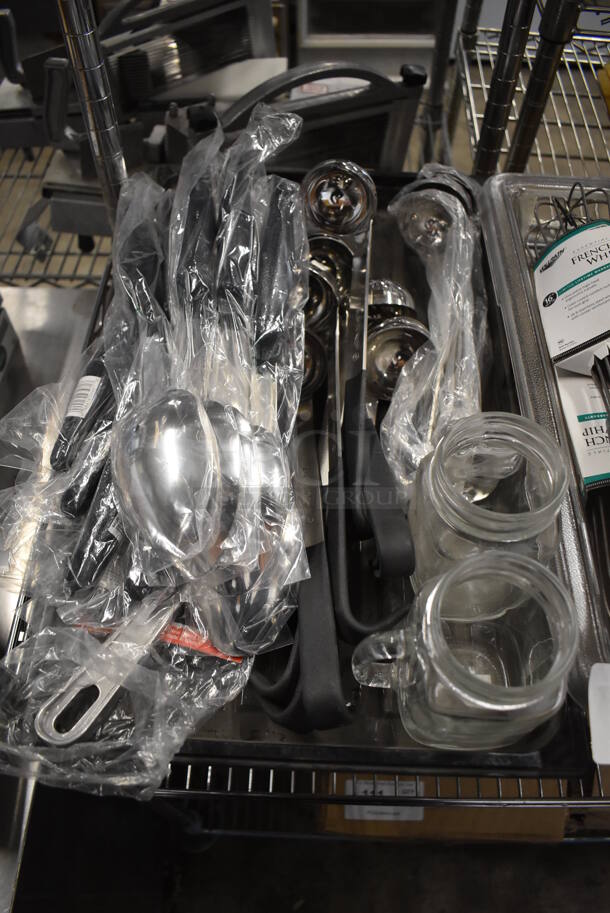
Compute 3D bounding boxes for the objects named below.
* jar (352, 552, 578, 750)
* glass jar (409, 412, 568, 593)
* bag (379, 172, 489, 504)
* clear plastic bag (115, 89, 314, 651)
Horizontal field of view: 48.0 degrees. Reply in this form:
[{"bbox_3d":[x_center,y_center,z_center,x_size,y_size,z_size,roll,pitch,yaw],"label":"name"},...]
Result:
[{"bbox_3d":[0.081,0.114,0.379,0.106,0.141,0.078,-1,57,1],"label":"jar"},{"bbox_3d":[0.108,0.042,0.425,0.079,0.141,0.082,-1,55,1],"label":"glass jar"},{"bbox_3d":[0.112,-0.121,0.568,0.080,0.070,0.340,4,52,5],"label":"bag"},{"bbox_3d":[-0.064,-0.095,0.508,0.126,0.120,0.430,-3,52,0],"label":"clear plastic bag"}]

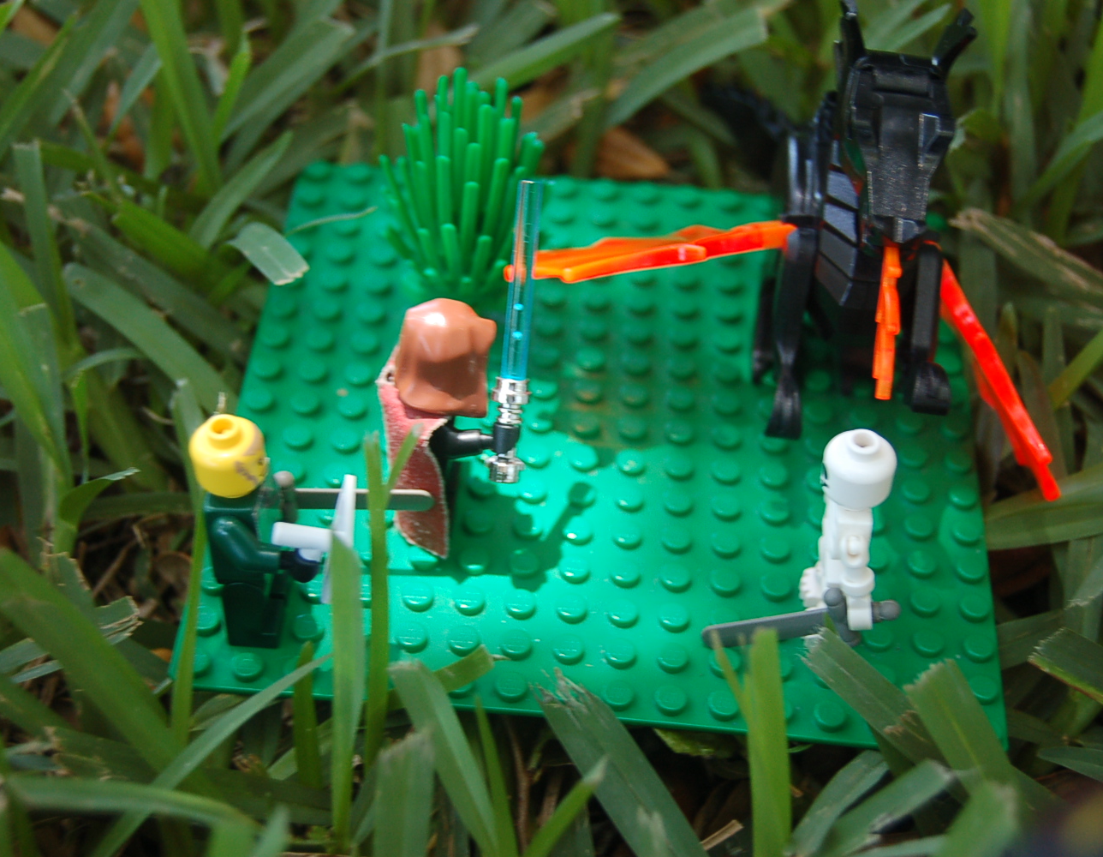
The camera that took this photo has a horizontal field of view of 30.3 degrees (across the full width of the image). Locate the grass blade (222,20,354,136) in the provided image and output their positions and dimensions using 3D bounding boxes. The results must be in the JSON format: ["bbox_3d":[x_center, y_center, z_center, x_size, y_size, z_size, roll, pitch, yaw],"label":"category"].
[{"bbox_3d":[-0.053,-0.071,0.414,0.008,0.003,0.040,36,74,28],"label":"grass blade"}]

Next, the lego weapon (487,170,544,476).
[{"bbox_3d":[-0.005,-0.015,0.310,0.005,0.046,0.005,5,4,1],"label":"lego weapon"}]

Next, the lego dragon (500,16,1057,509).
[{"bbox_3d":[0.032,-0.037,0.344,0.086,0.062,0.100,-3,46,-7],"label":"lego dragon"}]

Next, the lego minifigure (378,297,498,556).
[{"bbox_3d":[-0.017,-0.002,0.320,0.020,0.043,0.022,5,46,1],"label":"lego minifigure"}]

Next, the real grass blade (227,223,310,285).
[{"bbox_3d":[-0.051,-0.031,0.363,0.017,0.004,0.007,34,73,23],"label":"real grass blade"}]

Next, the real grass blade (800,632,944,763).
[{"bbox_3d":[0.048,0.041,0.301,0.024,0.003,0.006,44,77,5],"label":"real grass blade"}]

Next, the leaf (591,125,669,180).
[{"bbox_3d":[0.016,-0.057,0.421,0.020,0.004,0.015,21,48,16],"label":"leaf"}]

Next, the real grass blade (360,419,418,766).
[{"bbox_3d":[-0.024,0.025,0.295,0.006,0.066,0.003,1,38,-5],"label":"real grass blade"}]

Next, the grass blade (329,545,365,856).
[{"bbox_3d":[-0.028,0.039,0.281,0.005,0.066,0.003,0,44,-6],"label":"grass blade"}]

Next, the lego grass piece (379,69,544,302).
[{"bbox_3d":[-0.016,-0.037,0.356,0.028,0.040,0.028,5,46,1],"label":"lego grass piece"}]

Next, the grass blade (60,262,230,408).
[{"bbox_3d":[-0.070,-0.015,0.359,0.037,0.004,0.007,38,69,3],"label":"grass blade"}]

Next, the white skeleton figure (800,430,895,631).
[{"bbox_3d":[0.045,0.016,0.308,0.011,0.040,0.024,5,46,1],"label":"white skeleton figure"}]

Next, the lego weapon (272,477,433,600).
[{"bbox_3d":[-0.032,0.017,0.302,0.028,0.013,0.028,5,45,1],"label":"lego weapon"}]

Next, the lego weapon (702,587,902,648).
[{"bbox_3d":[0.038,0.030,0.310,0.030,0.010,0.003,-8,15,7],"label":"lego weapon"}]

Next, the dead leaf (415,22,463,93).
[{"bbox_3d":[-0.025,-0.081,0.447,0.011,0.005,0.018,1,90,-3],"label":"dead leaf"}]

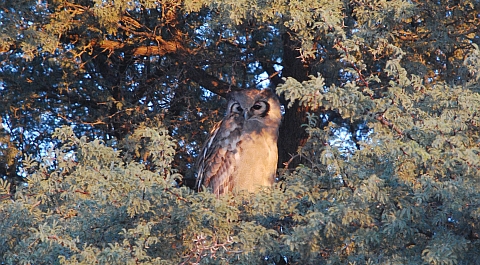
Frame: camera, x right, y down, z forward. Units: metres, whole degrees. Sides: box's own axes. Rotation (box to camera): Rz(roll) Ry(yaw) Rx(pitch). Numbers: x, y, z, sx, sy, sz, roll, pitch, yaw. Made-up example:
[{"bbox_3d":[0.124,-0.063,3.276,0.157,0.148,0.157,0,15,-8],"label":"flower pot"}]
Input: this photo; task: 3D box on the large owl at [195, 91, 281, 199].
[{"bbox_3d":[-0.006,0.095,16.700,0.260,0.560,0.280,11,-16,-41],"label":"large owl"}]

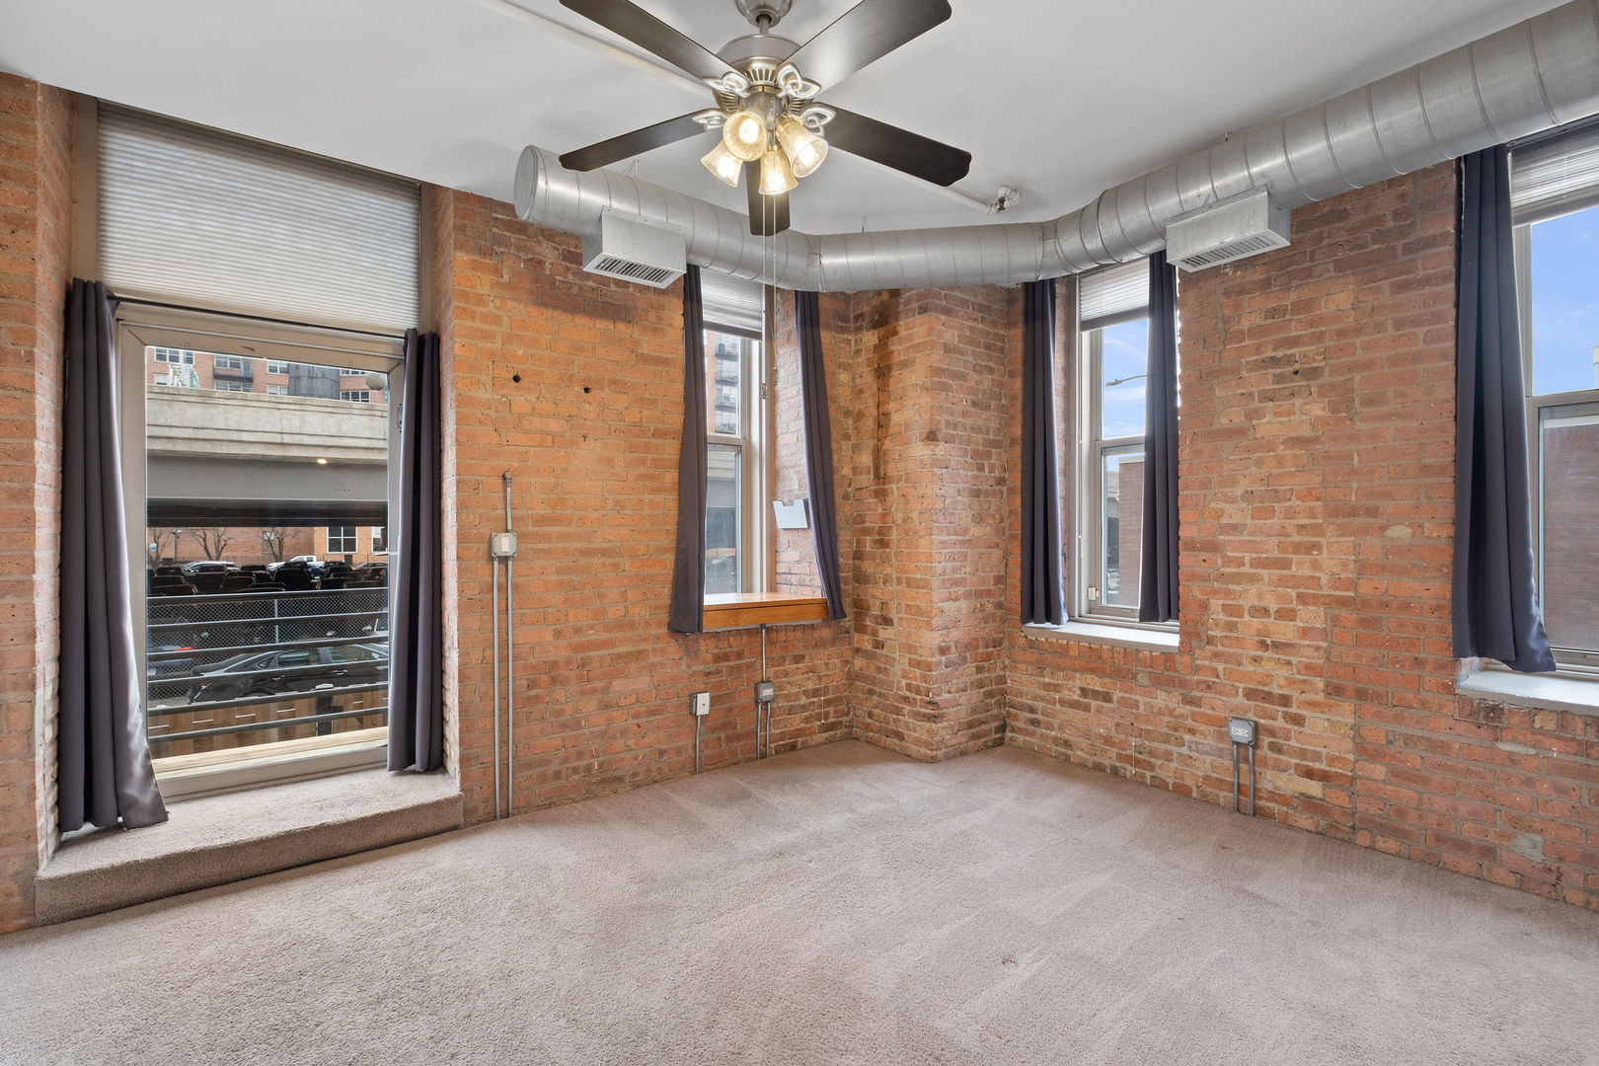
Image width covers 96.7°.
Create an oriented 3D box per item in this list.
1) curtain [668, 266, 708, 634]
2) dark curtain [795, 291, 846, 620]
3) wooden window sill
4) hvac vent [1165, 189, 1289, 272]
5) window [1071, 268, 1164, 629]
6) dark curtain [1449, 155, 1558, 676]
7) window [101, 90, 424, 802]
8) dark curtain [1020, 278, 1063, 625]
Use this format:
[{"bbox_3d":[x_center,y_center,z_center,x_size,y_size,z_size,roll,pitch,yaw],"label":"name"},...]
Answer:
[{"bbox_3d":[-0.588,-0.468,3.799,0.230,1.985,0.140,0,0,-36],"label":"curtain"},{"bbox_3d":[0.135,-0.486,4.337,0.290,2.030,0.140,0,0,-36],"label":"dark curtain"},{"bbox_3d":[-0.330,0.464,4.250,0.940,0.117,0.500,0,0,-36],"label":"wooden window sill"},{"bbox_3d":[1.582,-1.108,2.623,0.210,0.150,0.340,0,0,-37],"label":"hvac vent"},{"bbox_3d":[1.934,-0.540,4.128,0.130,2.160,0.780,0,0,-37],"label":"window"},{"bbox_3d":[2.594,-0.480,2.619,0.140,1.960,0.260,0,0,-37],"label":"dark curtain"},{"bbox_3d":[-2.296,-0.290,3.116,1.129,2.820,0.130,0,0,-36],"label":"window"},{"bbox_3d":[1.430,-0.495,4.146,0.130,2.050,0.260,0,0,-37],"label":"dark curtain"}]

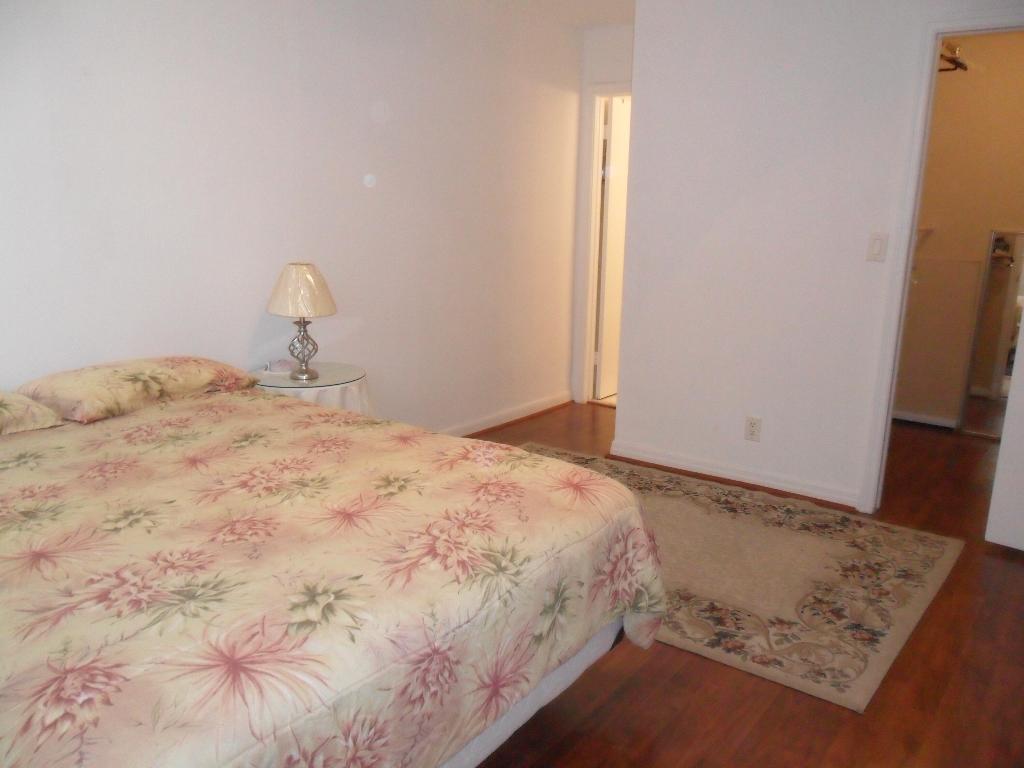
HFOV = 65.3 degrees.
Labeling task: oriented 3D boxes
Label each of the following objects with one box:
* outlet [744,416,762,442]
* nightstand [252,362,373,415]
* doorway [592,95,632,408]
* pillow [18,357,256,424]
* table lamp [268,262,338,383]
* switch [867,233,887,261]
[{"bbox_3d":[1.184,0.223,3.919,0.071,0.116,0.008,10,16,35],"label":"outlet"},{"bbox_3d":[-0.867,0.277,3.403,0.540,0.650,0.540,10,16,35],"label":"nightstand"},{"bbox_3d":[0.833,-0.811,5.203,0.680,2.040,0.120,10,16,35],"label":"doorway"},{"bbox_3d":[-1.282,-0.010,2.842,0.430,0.160,0.690,10,16,35],"label":"pillow"},{"bbox_3d":[-0.849,-0.255,3.233,0.280,0.465,0.280,1,13,0],"label":"table lamp"},{"bbox_3d":[1.579,-0.589,3.447,0.071,0.116,0.010,10,16,35],"label":"switch"}]

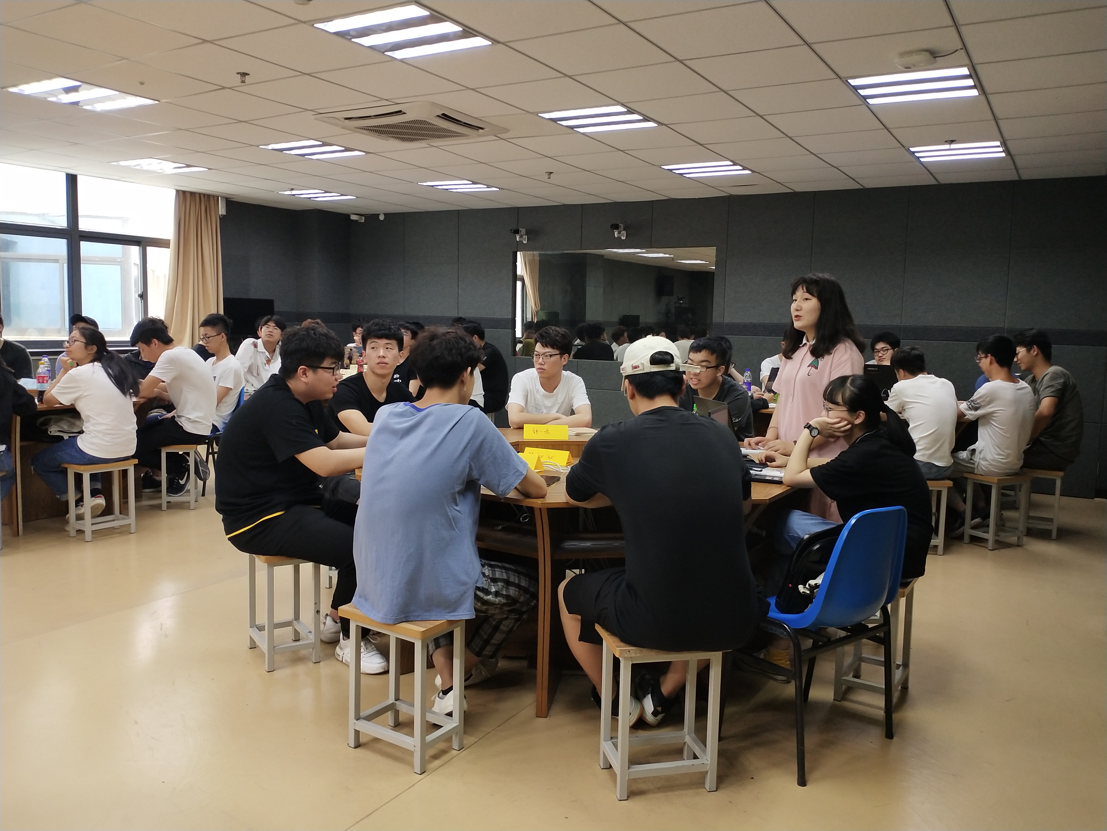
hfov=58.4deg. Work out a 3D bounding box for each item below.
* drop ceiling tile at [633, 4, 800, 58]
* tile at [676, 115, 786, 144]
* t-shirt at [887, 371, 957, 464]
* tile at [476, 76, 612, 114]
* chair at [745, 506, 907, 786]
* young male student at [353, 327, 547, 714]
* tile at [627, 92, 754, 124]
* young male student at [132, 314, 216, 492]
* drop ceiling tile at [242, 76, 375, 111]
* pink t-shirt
[{"bbox_3d":[0.717,-1.669,4.329,0.600,0.020,0.600,4,5,30],"label":"drop ceiling tile"},{"bbox_3d":[1.102,-1.786,6.183,0.600,0.020,0.600,4,5,30],"label":"tile"},{"bbox_3d":[2.262,0.035,6.080,0.430,0.570,0.350,0,6,-14],"label":"t-shirt"},{"bbox_3d":[-0.019,-1.764,5.446,0.600,0.020,0.600,4,5,30],"label":"tile"},{"bbox_3d":[0.885,0.710,3.370,0.510,0.810,0.510,-2,6,-37],"label":"chair"},{"bbox_3d":[-0.320,0.378,3.315,0.500,1.350,0.800,4,6,28],"label":"young male student"},{"bbox_3d":[0.789,-1.733,5.596,0.600,0.020,0.600,4,6,29],"label":"tile"},{"bbox_3d":[-2.640,-0.029,6.893,0.680,1.300,0.500,0,6,-13],"label":"young male student"},{"bbox_3d":[-1.358,-1.805,5.527,0.600,0.020,0.600,4,5,30],"label":"drop ceiling tile"},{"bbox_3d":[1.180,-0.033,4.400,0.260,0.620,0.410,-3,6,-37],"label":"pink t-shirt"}]

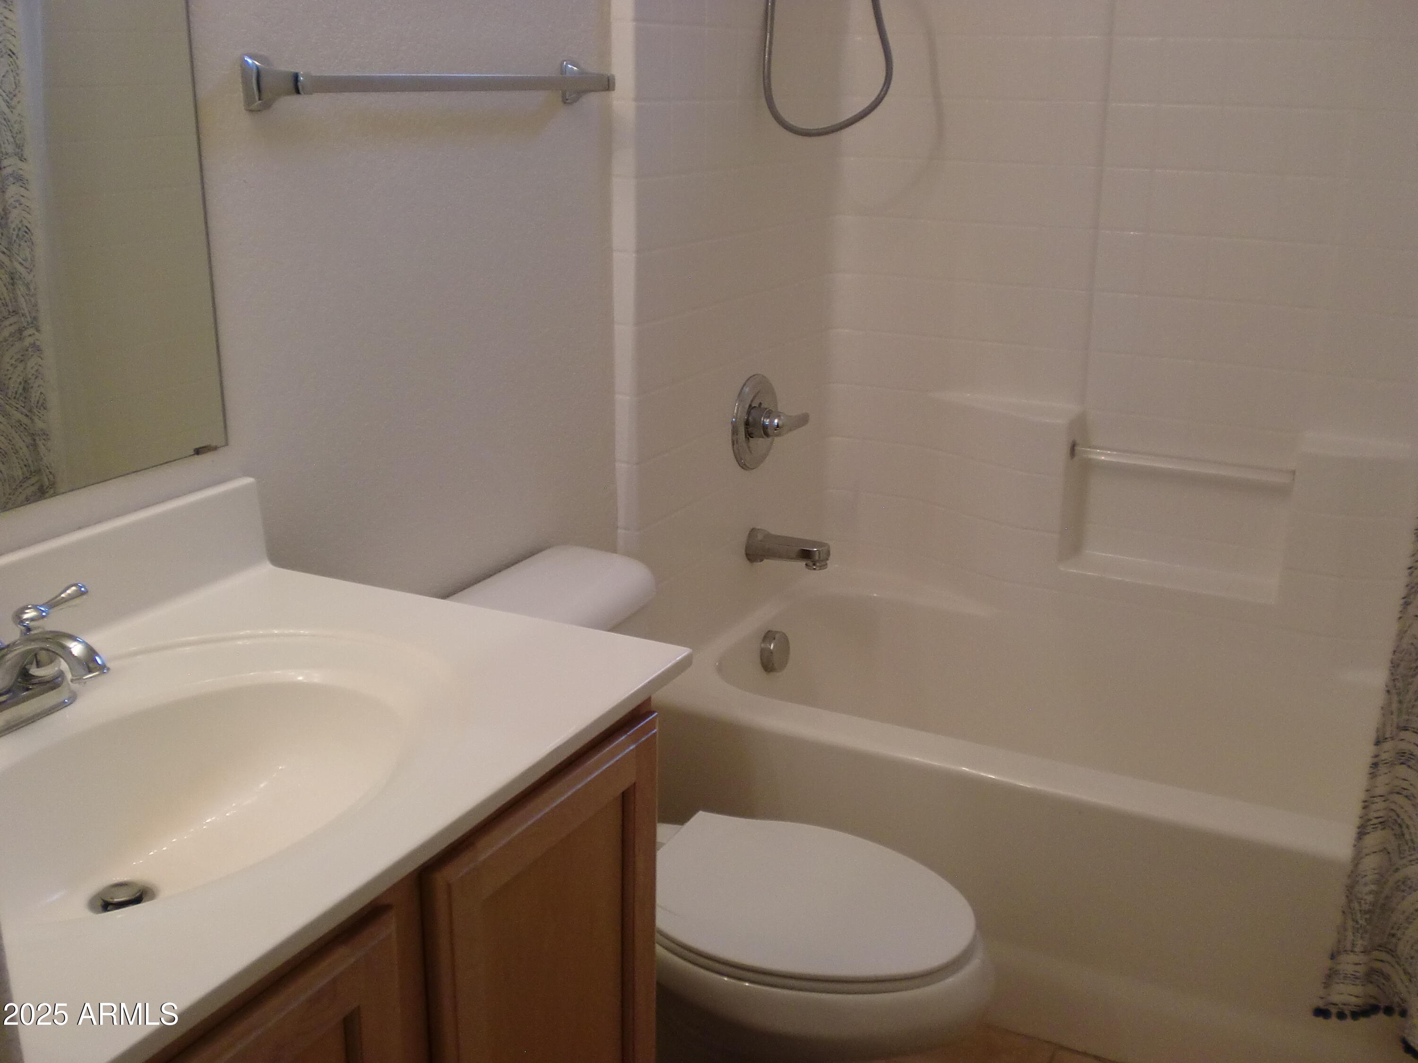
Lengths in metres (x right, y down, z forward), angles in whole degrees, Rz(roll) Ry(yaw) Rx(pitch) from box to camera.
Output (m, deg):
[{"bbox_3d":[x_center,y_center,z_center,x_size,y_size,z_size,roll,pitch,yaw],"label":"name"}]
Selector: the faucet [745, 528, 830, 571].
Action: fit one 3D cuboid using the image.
[{"bbox_3d":[0.149,0.039,2.687,0.152,0.073,0.061,10,20,27],"label":"faucet"}]

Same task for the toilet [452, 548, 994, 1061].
[{"bbox_3d":[0.011,0.486,1.944,0.769,0.754,0.461,10,20,27],"label":"toilet"}]

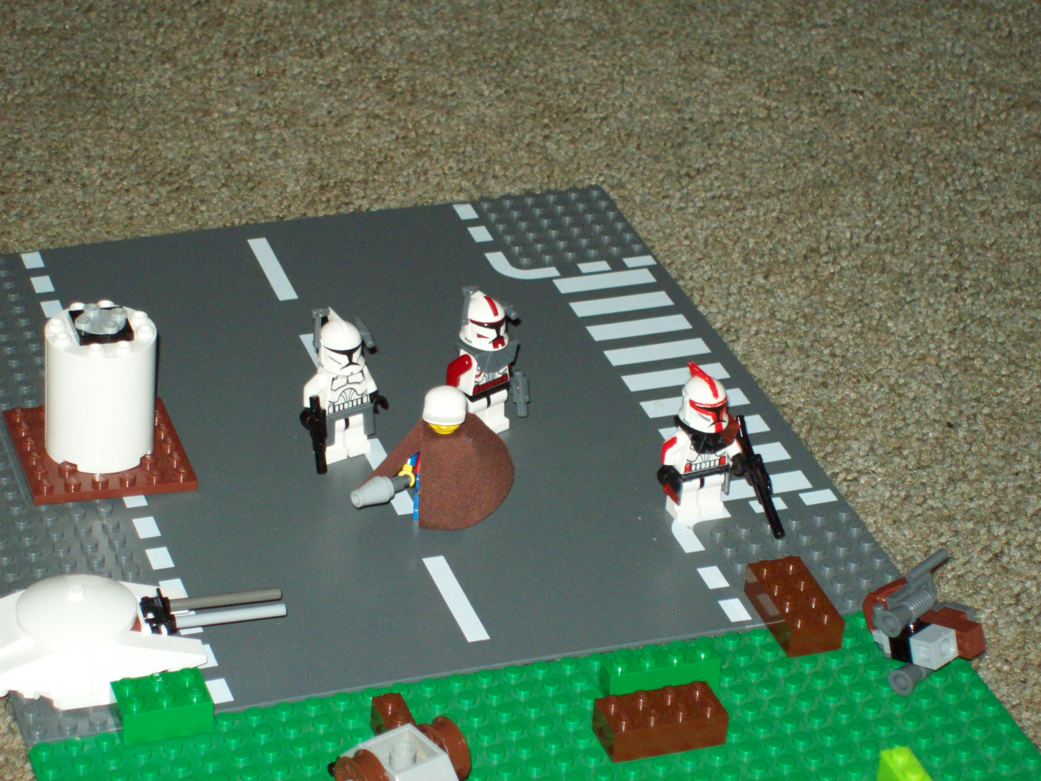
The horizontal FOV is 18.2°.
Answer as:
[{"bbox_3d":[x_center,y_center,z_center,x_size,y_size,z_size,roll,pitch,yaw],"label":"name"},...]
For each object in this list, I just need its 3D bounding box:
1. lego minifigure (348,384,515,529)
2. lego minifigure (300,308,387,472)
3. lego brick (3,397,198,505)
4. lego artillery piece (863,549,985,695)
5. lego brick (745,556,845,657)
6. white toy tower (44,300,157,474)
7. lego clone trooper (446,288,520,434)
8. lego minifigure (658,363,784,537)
[{"bbox_3d":[-0.024,0.019,0.930,0.044,0.042,0.026,5,31,2],"label":"lego minifigure"},{"bbox_3d":[-0.053,-0.001,0.955,0.028,0.046,0.018,-16,36,-29],"label":"lego minifigure"},{"bbox_3d":[-0.124,0.017,0.956,0.048,0.005,0.048,-5,32,-18],"label":"lego brick"},{"bbox_3d":[0.109,0.062,0.892,0.033,0.025,0.033,-25,25,-37],"label":"lego artillery piece"},{"bbox_3d":[0.076,0.059,0.902,0.016,0.011,0.032,-8,33,-18],"label":"lego brick"},{"bbox_3d":[-0.122,-0.001,0.945,0.032,0.040,0.032,-5,32,-18],"label":"white toy tower"},{"bbox_3d":[-0.011,-0.007,0.970,0.027,0.046,0.018,-23,40,-37],"label":"lego clone trooper"},{"bbox_3d":[0.056,0.019,0.933,0.034,0.046,0.033,-11,34,-22],"label":"lego minifigure"}]

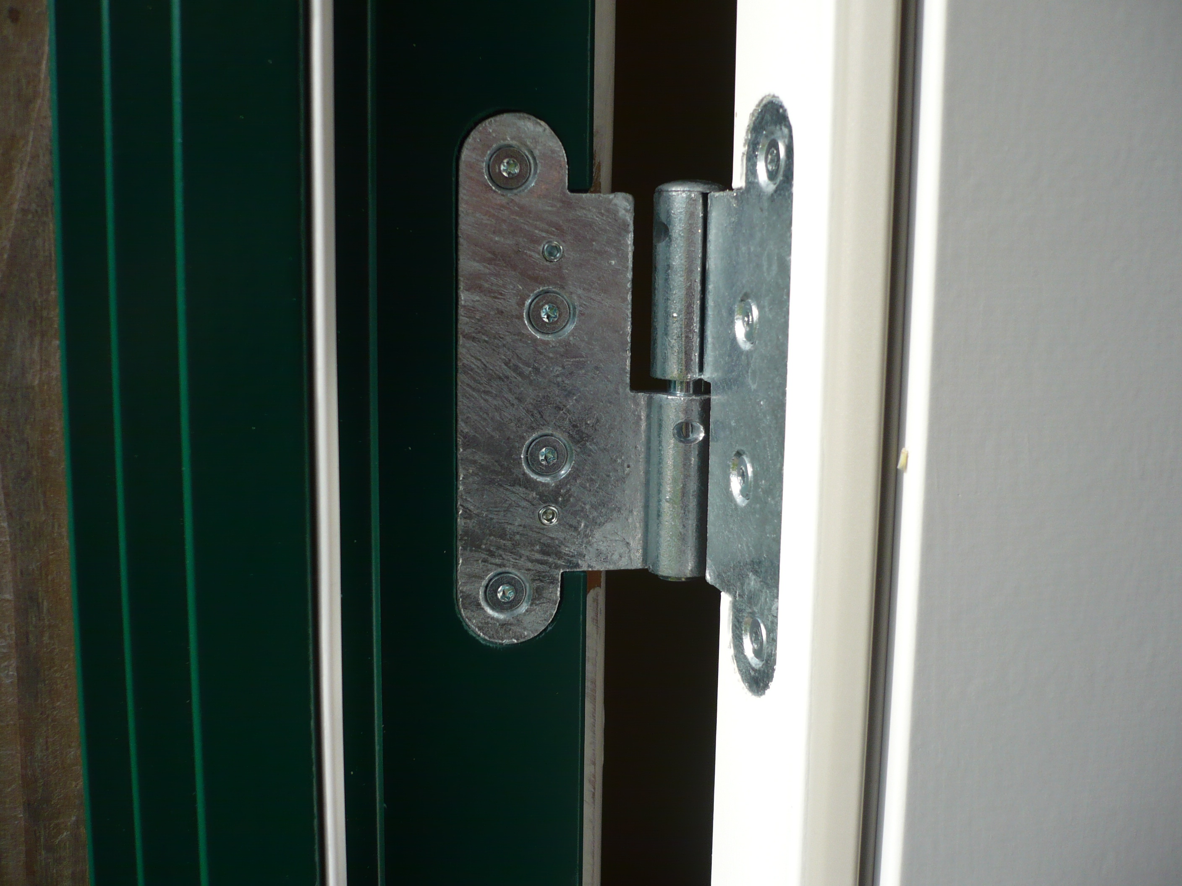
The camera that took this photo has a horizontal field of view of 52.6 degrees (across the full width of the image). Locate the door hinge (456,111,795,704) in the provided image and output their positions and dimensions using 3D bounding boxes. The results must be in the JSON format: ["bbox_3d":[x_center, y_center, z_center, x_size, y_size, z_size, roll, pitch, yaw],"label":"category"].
[{"bbox_3d":[0.003,-0.009,0.230,0.064,0.111,0.040,1,8,1],"label":"door hinge"}]

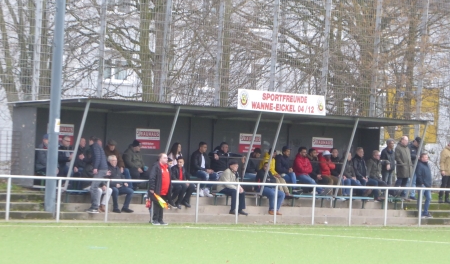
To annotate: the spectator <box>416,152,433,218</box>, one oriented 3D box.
[{"bbox_3d":[5.502,1.478,82.700,0.380,1.770,0.520,3,0,30],"label":"spectator"}]

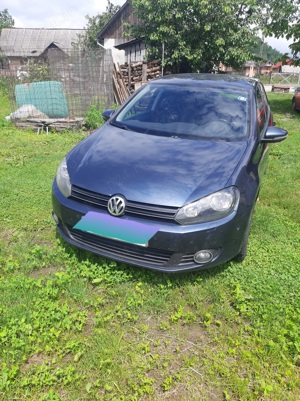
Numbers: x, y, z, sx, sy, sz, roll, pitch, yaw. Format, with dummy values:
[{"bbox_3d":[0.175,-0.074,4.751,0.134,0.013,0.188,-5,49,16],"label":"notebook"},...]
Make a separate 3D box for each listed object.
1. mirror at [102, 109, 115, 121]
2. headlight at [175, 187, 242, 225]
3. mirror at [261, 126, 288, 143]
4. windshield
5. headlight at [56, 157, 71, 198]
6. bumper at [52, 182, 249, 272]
[{"bbox_3d":[-0.457,-0.956,3.572,0.235,0.150,0.160,12,24,21],"label":"mirror"},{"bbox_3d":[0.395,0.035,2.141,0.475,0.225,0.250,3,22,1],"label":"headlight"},{"bbox_3d":[1.175,-0.618,2.918,0.235,0.150,0.160,12,24,21],"label":"mirror"},{"bbox_3d":[0.351,-0.923,3.155,1.400,0.140,0.880,12,56,21],"label":"windshield"},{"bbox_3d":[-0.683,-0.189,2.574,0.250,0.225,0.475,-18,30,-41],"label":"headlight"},{"bbox_3d":[-0.170,0.176,2.423,1.730,0.440,0.520,12,24,21],"label":"bumper"}]

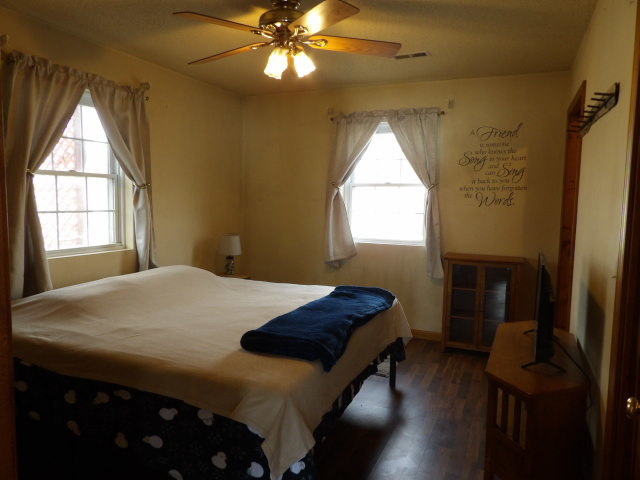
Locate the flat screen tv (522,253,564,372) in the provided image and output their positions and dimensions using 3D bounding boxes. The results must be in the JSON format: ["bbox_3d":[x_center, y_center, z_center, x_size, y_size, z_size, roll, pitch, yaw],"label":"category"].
[{"bbox_3d":[1.176,0.341,2.342,0.180,0.490,0.720,3,6,26],"label":"flat screen tv"}]

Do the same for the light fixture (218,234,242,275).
[{"bbox_3d":[-0.900,0.144,4.460,0.232,0.410,0.232,1,5,0],"label":"light fixture"}]

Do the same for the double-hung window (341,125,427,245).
[{"bbox_3d":[0.636,-0.553,4.382,0.860,1.190,0.090,3,5,24],"label":"double-hung window"}]

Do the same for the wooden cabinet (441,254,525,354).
[{"bbox_3d":[1.421,0.576,3.893,0.644,0.866,0.285,3,5,24],"label":"wooden cabinet"}]

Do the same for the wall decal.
[{"bbox_3d":[1.526,-0.653,3.940,0.610,0.740,0.010,3,5,24],"label":"wall decal"}]

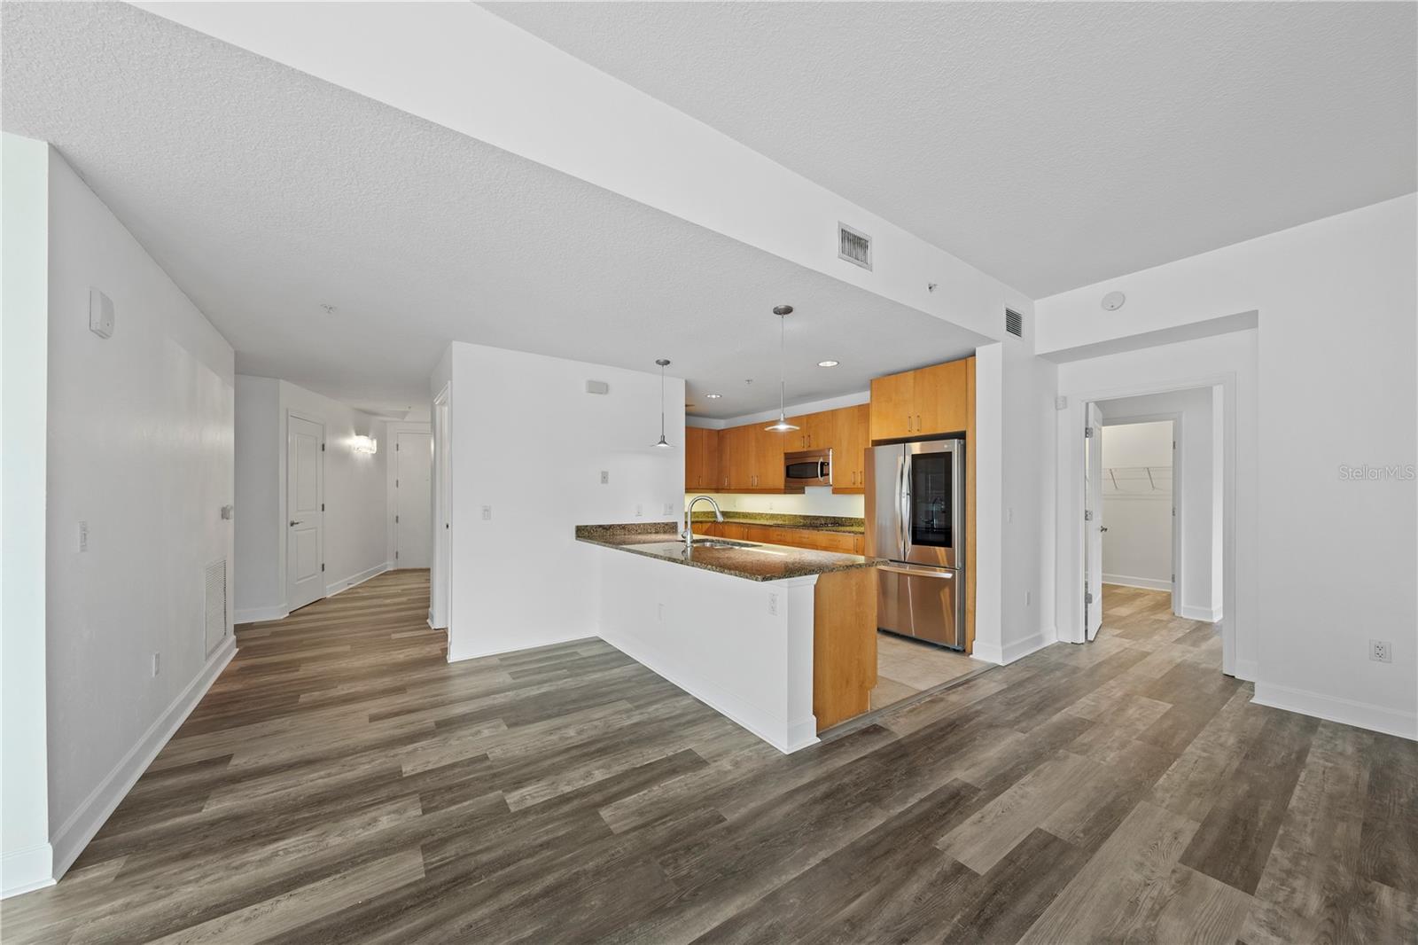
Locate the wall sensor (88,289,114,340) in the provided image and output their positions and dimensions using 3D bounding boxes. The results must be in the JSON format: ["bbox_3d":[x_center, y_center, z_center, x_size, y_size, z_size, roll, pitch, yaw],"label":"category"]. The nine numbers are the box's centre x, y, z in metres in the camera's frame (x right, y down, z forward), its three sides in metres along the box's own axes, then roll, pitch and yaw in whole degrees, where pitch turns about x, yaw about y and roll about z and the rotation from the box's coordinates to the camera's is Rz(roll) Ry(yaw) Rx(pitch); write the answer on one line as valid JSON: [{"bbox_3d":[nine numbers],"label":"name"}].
[{"bbox_3d":[-2.451,-0.637,1.915,0.040,0.171,0.121,1,-1,-36],"label":"wall sensor"}]

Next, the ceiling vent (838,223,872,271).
[{"bbox_3d":[0.787,-1.212,2.561,0.287,0.196,0.030,1,-1,-36],"label":"ceiling vent"}]

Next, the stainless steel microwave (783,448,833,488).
[{"bbox_3d":[1.323,-0.041,5.656,0.403,0.422,0.756,1,-1,-36],"label":"stainless steel microwave"}]

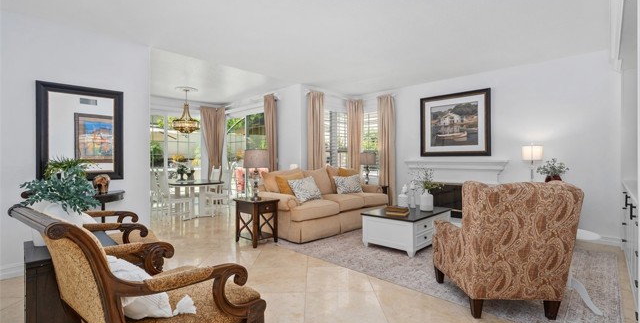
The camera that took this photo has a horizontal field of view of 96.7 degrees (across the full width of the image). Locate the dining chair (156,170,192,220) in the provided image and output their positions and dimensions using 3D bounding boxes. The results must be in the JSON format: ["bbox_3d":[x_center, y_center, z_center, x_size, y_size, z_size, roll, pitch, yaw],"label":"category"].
[{"bbox_3d":[-2.980,0.690,5.820,0.520,1.000,0.460,0,0,-45],"label":"dining chair"}]

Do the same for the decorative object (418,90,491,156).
[{"bbox_3d":[2.500,-0.685,5.350,1.235,1.180,0.050,0,0,42],"label":"decorative object"}]

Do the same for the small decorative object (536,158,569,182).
[{"bbox_3d":[3.360,0.140,4.120,0.350,0.370,0.350,0,0,38],"label":"small decorative object"}]

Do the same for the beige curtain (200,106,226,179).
[{"bbox_3d":[-2.770,-0.100,7.400,0.620,2.580,0.140,0,0,-43],"label":"beige curtain"}]

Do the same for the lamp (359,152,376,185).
[{"bbox_3d":[1.020,0.163,6.120,0.370,0.735,0.370,0,1,0],"label":"lamp"}]

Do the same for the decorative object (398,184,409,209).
[{"bbox_3d":[1.355,0.565,4.620,0.160,0.370,0.160,0,0,-44],"label":"decorative object"}]

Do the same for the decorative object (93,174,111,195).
[{"bbox_3d":[-2.580,0.267,3.370,0.165,0.230,0.150,0,0,-44],"label":"decorative object"}]

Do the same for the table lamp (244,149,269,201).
[{"bbox_3d":[-0.925,0.183,4.140,0.365,0.735,0.365,0,1,0],"label":"table lamp"}]

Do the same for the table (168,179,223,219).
[{"bbox_3d":[-2.660,0.795,6.020,1.200,0.750,1.200,0,0,-44],"label":"table"}]

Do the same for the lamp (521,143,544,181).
[{"bbox_3d":[3.260,0.073,4.350,0.280,0.710,0.280,0,0,42],"label":"lamp"}]

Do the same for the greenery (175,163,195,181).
[{"bbox_3d":[-2.920,0.235,6.120,0.360,0.370,0.320,0,0,-44],"label":"greenery"}]

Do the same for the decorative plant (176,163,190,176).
[{"bbox_3d":[-2.980,0.180,6.200,0.270,0.330,0.270,0,0,-44],"label":"decorative plant"}]

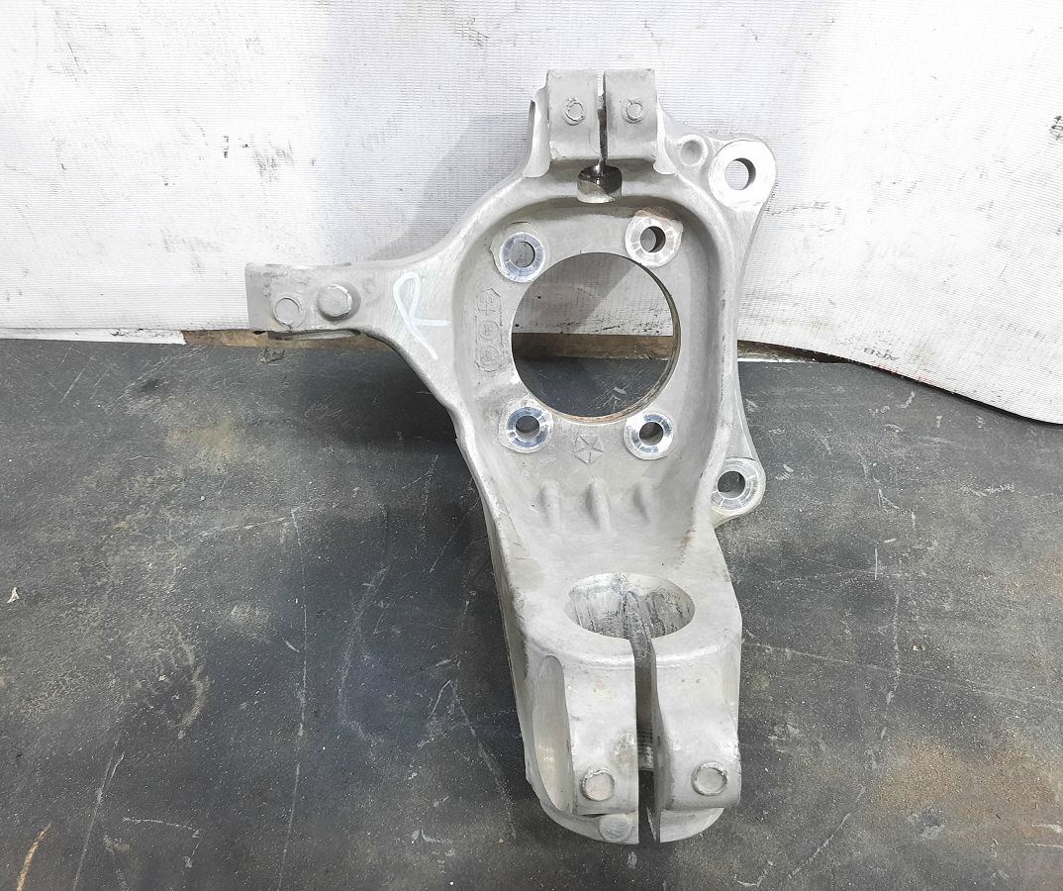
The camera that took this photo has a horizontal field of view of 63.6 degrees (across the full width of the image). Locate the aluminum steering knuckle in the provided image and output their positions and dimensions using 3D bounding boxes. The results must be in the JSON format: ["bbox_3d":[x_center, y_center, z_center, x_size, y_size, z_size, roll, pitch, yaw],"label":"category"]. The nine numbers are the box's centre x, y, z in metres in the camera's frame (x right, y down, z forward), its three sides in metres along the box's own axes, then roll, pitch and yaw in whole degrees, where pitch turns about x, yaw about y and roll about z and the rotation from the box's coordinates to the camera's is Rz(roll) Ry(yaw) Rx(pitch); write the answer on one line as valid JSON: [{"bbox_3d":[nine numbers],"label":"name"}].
[{"bbox_3d":[0.000,-0.011,0.420,0.273,0.330,0.160,-2,17,-2],"label":"aluminum steering knuckle"}]

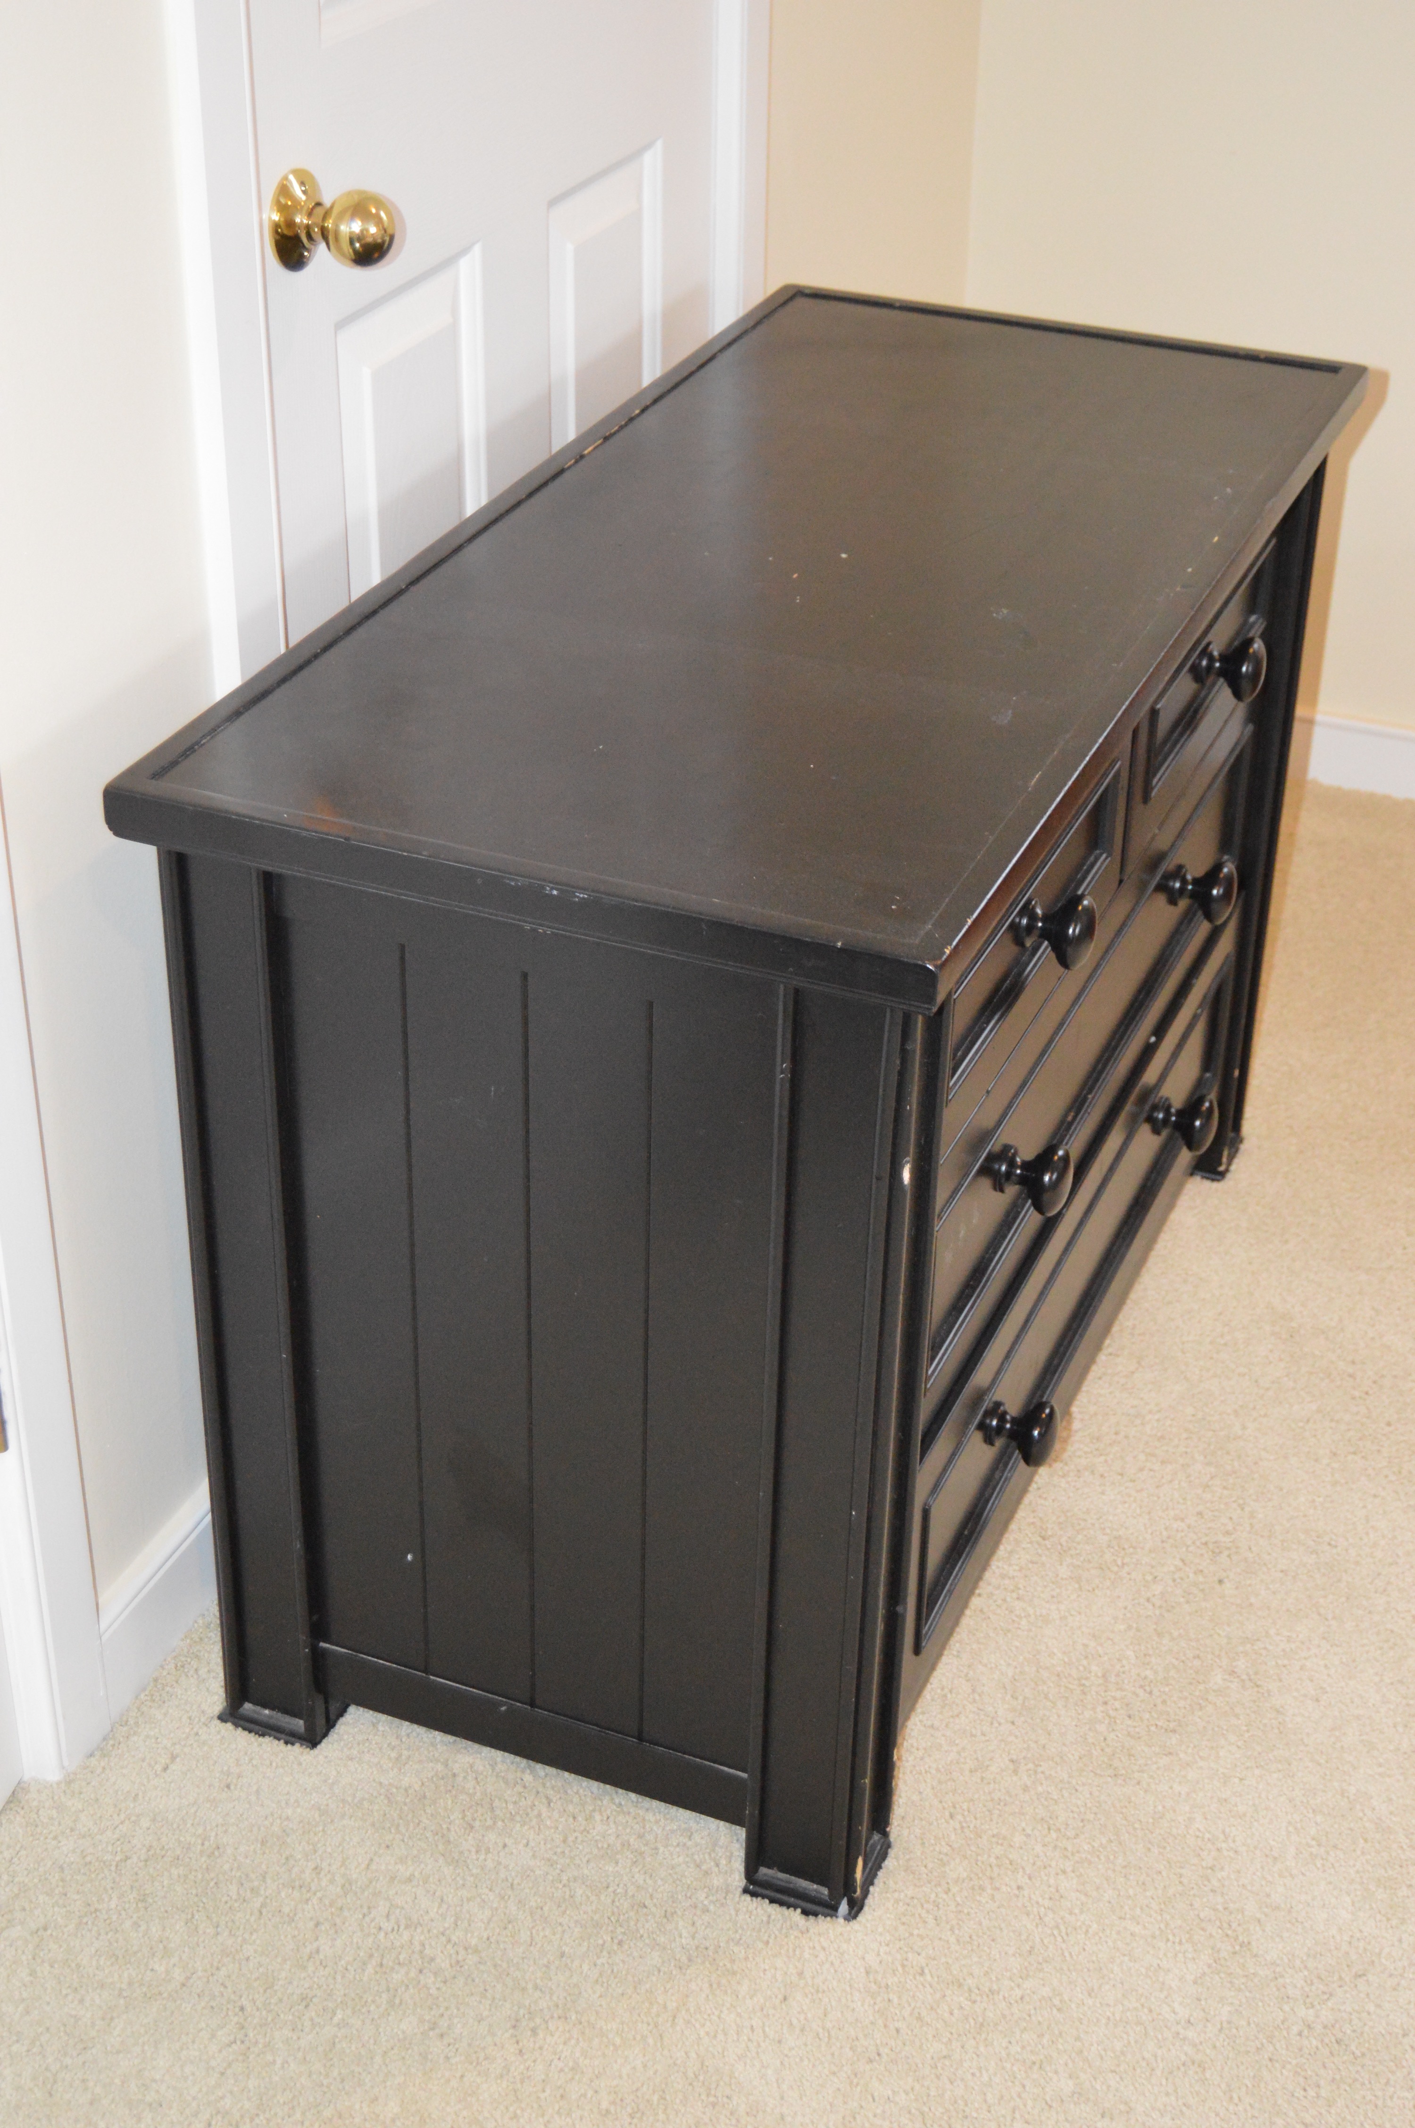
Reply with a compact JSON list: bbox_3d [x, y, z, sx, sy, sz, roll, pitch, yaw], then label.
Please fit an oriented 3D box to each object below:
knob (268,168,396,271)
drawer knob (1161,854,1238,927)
[{"bbox_3d":[-0.232,-0.534,1.809,0.068,0.064,0.064,13,33,18],"label":"knob"},{"bbox_3d":[0.399,-0.138,2.270,0.047,0.051,0.051,13,33,18],"label":"drawer knob"}]

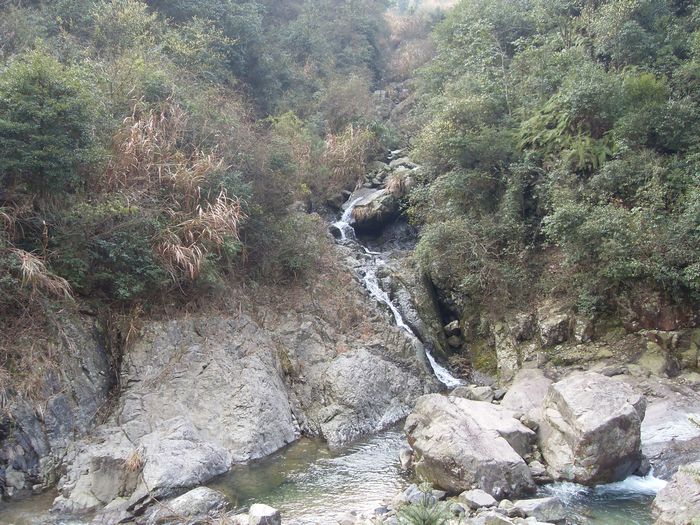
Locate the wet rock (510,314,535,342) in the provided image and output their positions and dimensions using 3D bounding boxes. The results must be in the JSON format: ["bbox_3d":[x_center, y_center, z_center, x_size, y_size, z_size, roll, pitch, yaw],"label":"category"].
[{"bbox_3d":[3.432,1.306,14.800,0.510,0.550,0.450,0,3,0],"label":"wet rock"}]

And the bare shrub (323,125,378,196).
[{"bbox_3d":[0.014,-2.795,20.500,1.506,1.937,1.500,0,3,0],"label":"bare shrub"}]

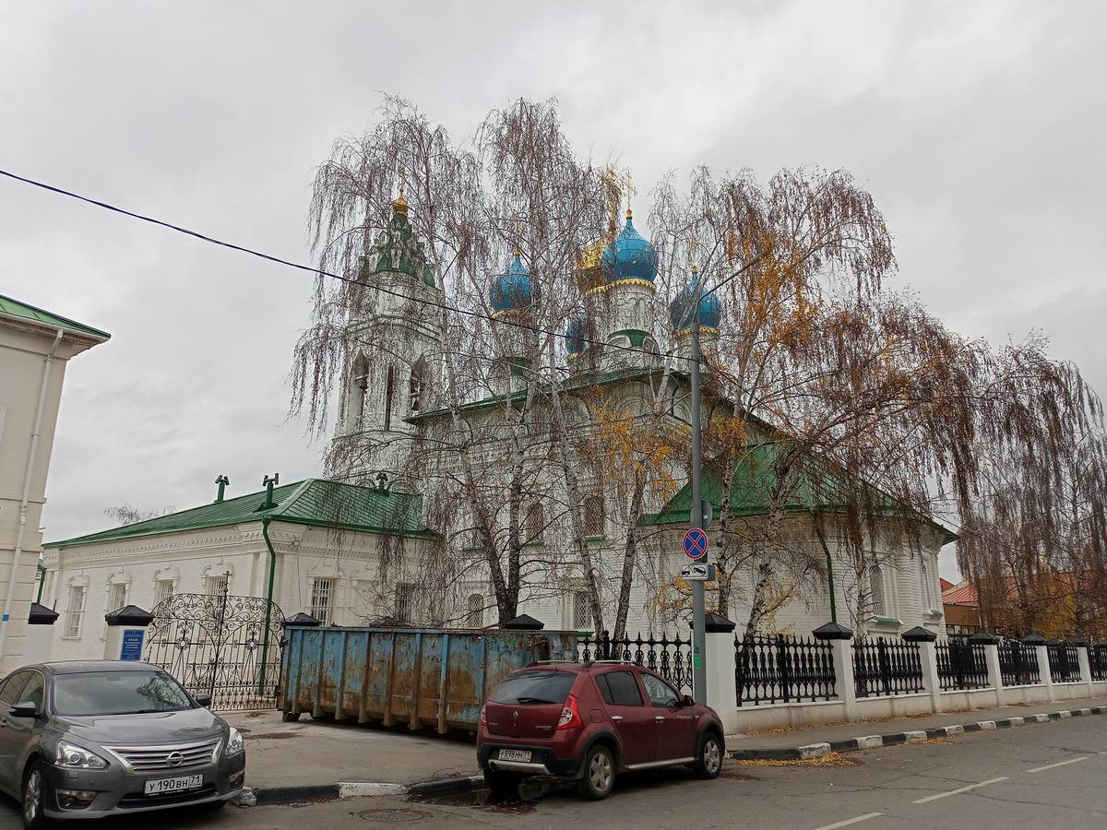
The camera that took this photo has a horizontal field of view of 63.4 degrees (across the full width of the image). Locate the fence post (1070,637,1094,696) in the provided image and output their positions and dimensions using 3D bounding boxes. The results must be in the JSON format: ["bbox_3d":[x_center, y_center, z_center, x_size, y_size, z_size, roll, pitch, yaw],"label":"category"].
[{"bbox_3d":[18.609,8.912,31.685,0.623,2.040,0.623,-12,-19,43],"label":"fence post"}]

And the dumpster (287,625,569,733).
[{"bbox_3d":[-2.267,4.549,15.386,5.270,1.657,2.150,-11,-19,41],"label":"dumpster"}]

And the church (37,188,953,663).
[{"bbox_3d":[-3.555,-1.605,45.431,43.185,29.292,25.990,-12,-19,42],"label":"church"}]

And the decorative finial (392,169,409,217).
[{"bbox_3d":[-9.225,-13.447,54.242,1.100,3.000,1.100,1,-14,0],"label":"decorative finial"}]

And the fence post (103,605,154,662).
[{"bbox_3d":[-7.903,4.536,16.455,0.650,2.020,0.650,-12,-19,43],"label":"fence post"}]

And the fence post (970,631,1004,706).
[{"bbox_3d":[12.312,7.186,25.414,0.623,2.040,0.623,-12,-19,43],"label":"fence post"}]

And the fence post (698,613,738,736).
[{"bbox_3d":[2.916,4.612,16.055,0.623,2.040,0.623,-12,-19,43],"label":"fence post"}]

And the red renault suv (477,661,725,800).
[{"bbox_3d":[0.824,4.178,12.228,1.800,1.570,4.030,-10,-18,39],"label":"red renault suv"}]

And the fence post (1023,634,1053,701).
[{"bbox_3d":[15.460,8.049,28.549,0.623,2.040,0.623,-12,-19,43],"label":"fence post"}]

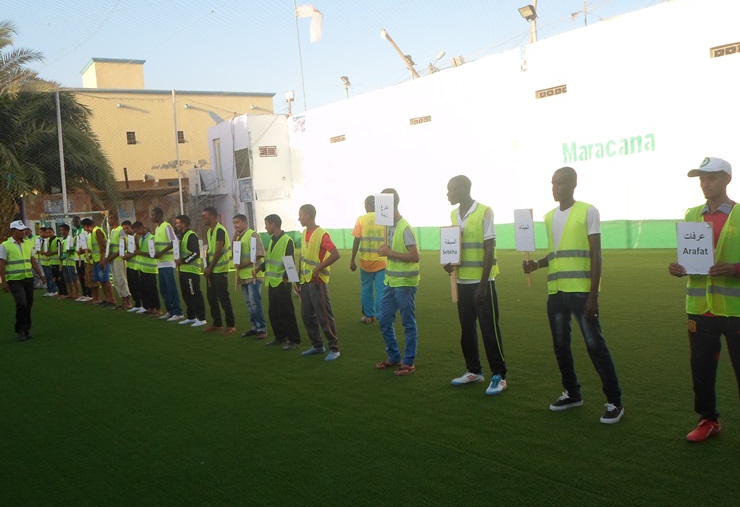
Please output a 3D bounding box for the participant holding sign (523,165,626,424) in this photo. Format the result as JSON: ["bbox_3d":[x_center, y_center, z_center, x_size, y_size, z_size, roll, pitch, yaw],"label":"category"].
[{"bbox_3d":[1.472,0.274,4.677,0.580,1.770,0.550,-6,5,-40],"label":"participant holding sign"}]

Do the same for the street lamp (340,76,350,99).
[{"bbox_3d":[-1.223,-8.283,32.000,0.450,1.080,0.450,-6,4,-39],"label":"street lamp"}]

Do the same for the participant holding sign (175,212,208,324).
[{"bbox_3d":[-2.799,0.265,10.000,0.460,1.700,0.500,-5,4,-36],"label":"participant holding sign"}]

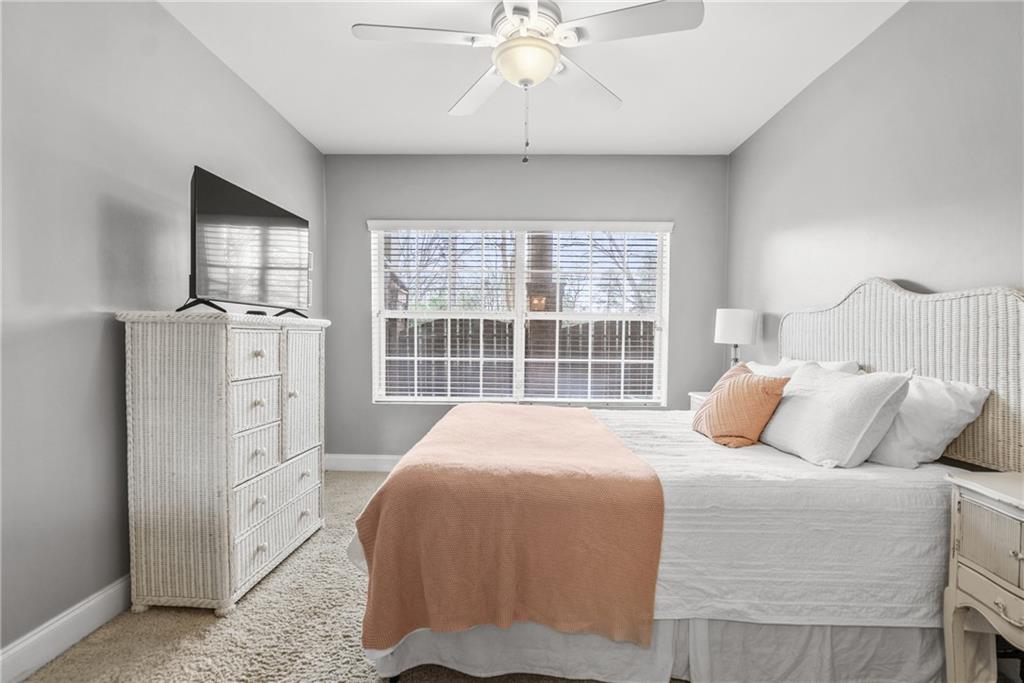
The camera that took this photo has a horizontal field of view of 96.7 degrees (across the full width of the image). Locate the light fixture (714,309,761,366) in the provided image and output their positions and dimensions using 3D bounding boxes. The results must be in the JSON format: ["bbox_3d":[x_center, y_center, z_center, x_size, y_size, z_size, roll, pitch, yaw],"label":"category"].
[{"bbox_3d":[1.462,0.091,2.973,0.280,0.612,0.280,0,1,1],"label":"light fixture"}]

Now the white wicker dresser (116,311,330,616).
[{"bbox_3d":[-1.303,0.478,2.211,0.460,1.187,0.870,0,1,3],"label":"white wicker dresser"}]

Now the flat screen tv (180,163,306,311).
[{"bbox_3d":[-1.254,-0.401,2.215,0.190,0.570,0.890,0,1,3],"label":"flat screen tv"}]

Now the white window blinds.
[{"bbox_3d":[0.059,-0.220,3.592,2.380,1.440,0.080,0,1,1],"label":"white window blinds"}]

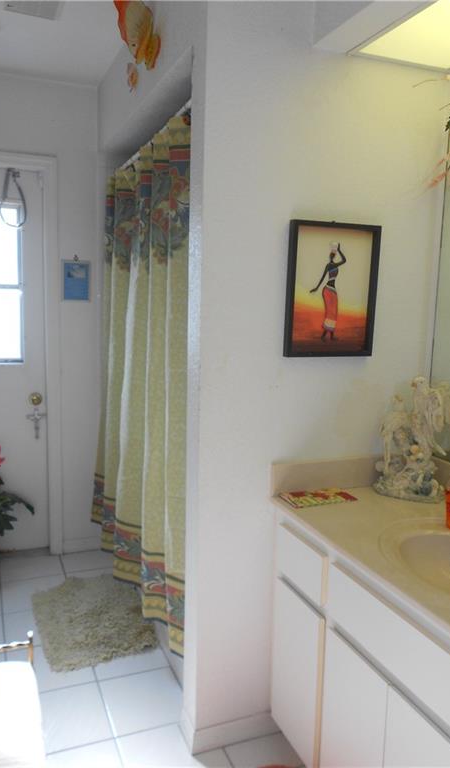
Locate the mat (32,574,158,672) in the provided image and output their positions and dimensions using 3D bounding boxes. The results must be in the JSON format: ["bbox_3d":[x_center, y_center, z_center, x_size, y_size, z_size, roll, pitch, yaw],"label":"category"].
[{"bbox_3d":[-0.600,1.022,2.597,0.460,0.035,0.710,-2,9,-22],"label":"mat"}]

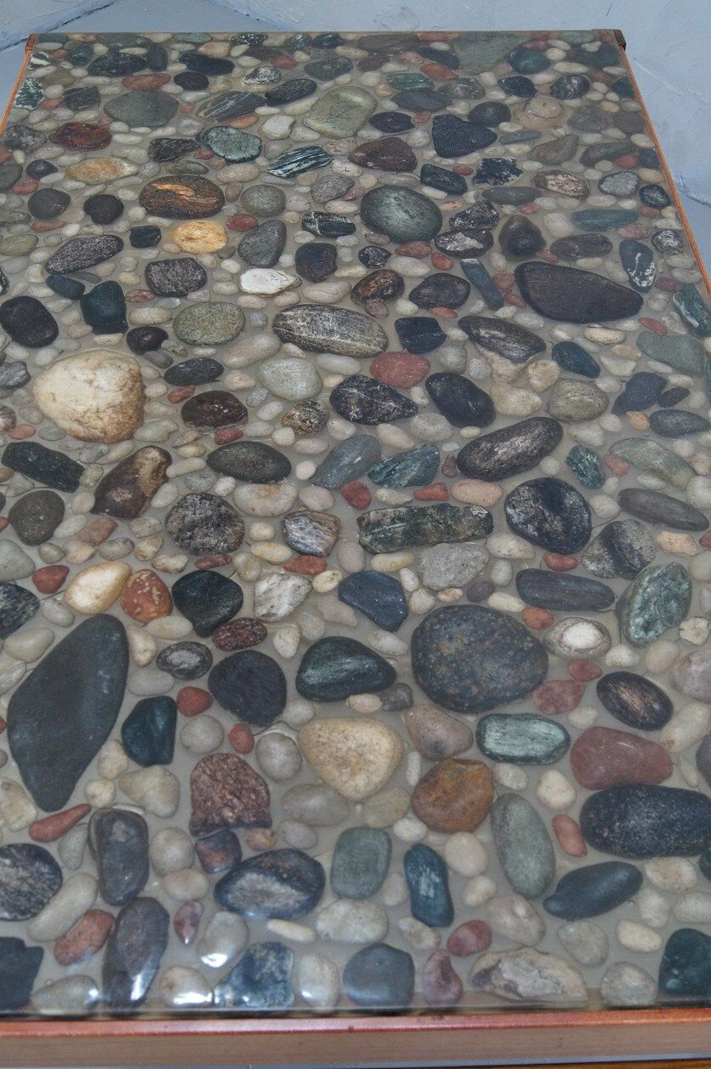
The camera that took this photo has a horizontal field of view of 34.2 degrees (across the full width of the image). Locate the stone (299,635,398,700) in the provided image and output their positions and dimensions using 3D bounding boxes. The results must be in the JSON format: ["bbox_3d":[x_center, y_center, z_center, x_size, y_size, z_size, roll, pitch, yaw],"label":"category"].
[{"bbox_3d":[-0.009,0.097,0.826,0.071,0.028,0.052,-1,48,-1],"label":"stone"}]

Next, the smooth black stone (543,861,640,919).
[{"bbox_3d":[0.162,0.243,0.790,0.072,0.018,0.033,-16,50,-14],"label":"smooth black stone"}]

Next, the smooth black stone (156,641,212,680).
[{"bbox_3d":[-0.136,0.100,0.918,0.044,0.018,0.033,5,48,4],"label":"smooth black stone"}]

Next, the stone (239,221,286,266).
[{"bbox_3d":[-0.092,-0.295,1.175,0.046,0.028,0.070,14,51,12],"label":"stone"}]

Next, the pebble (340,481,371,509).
[{"bbox_3d":[0.001,-0.032,0.950,0.022,0.013,0.030,-24,54,-19],"label":"pebble"}]

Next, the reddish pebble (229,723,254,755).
[{"bbox_3d":[-0.076,0.138,0.777,0.016,0.010,0.024,-15,50,-13],"label":"reddish pebble"}]

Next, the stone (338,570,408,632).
[{"bbox_3d":[0.021,0.051,0.958,0.066,0.023,0.043,34,57,26],"label":"stone"}]

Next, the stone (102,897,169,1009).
[{"bbox_3d":[-0.134,0.254,0.704,0.036,0.021,0.072,7,50,6],"label":"stone"}]

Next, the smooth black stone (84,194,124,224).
[{"bbox_3d":[-0.266,-0.344,1.222,0.040,0.021,0.049,-18,50,-16],"label":"smooth black stone"}]

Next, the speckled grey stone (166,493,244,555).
[{"bbox_3d":[-0.132,-0.008,1.026,0.074,0.034,0.062,34,56,26],"label":"speckled grey stone"}]

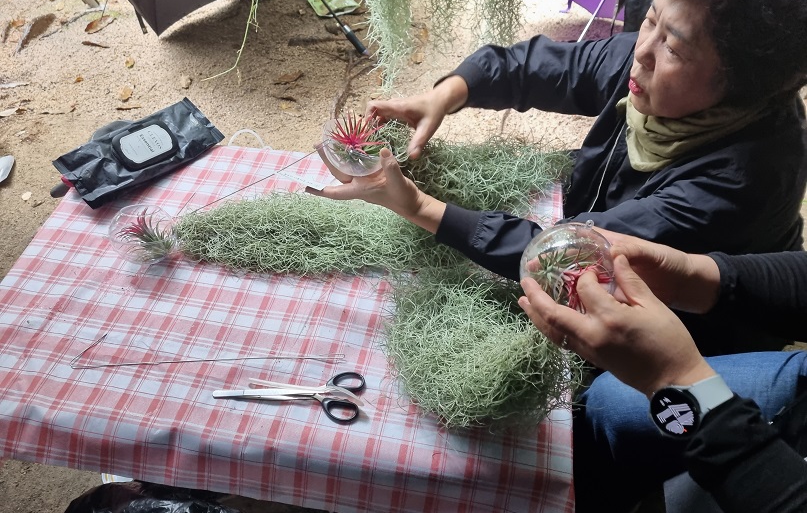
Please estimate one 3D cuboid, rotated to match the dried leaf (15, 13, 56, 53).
[{"bbox_3d":[-1.333,-0.811,2.195,0.110,0.040,0.250,4,47,1],"label":"dried leaf"}]

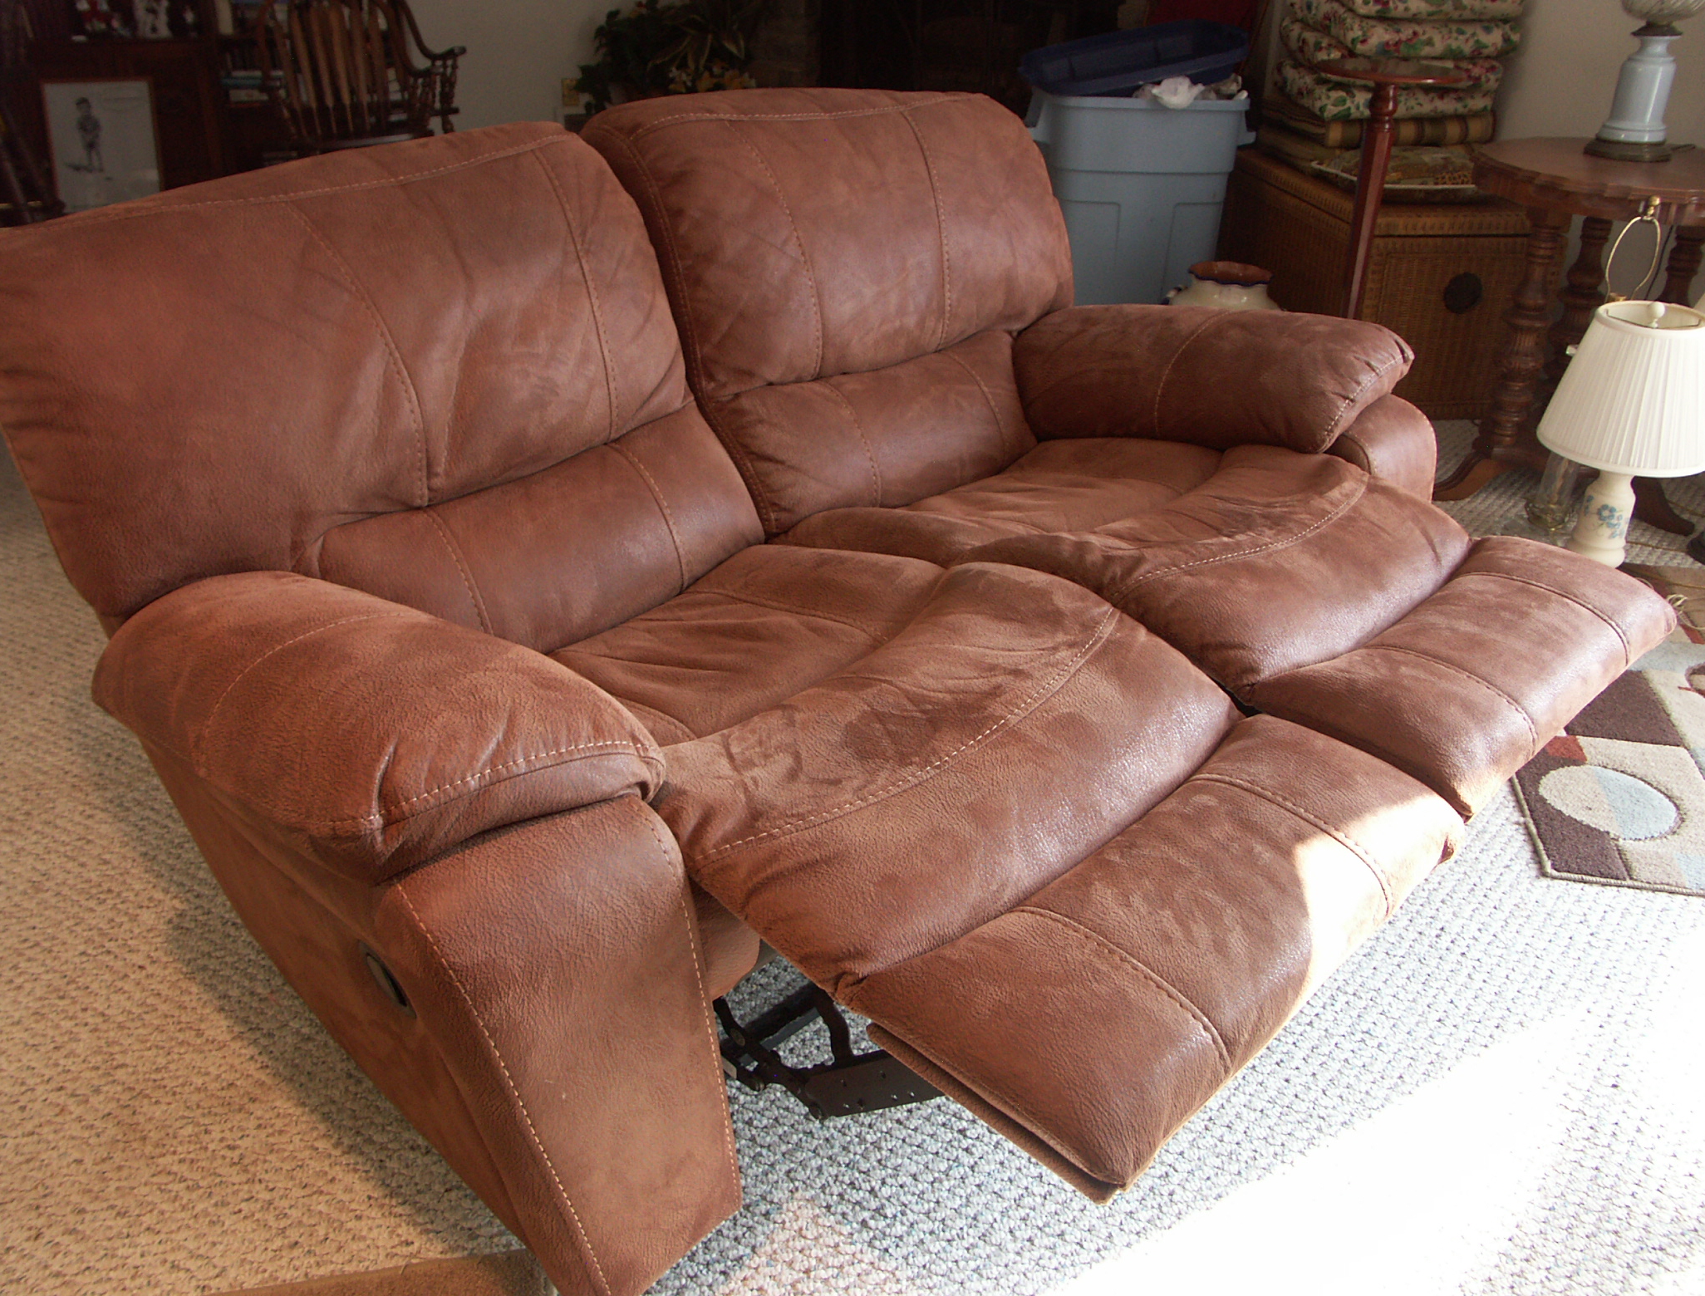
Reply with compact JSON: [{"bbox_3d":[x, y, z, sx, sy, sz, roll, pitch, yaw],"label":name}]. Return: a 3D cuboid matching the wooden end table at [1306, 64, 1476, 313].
[{"bbox_3d":[1.045,-0.720,2.930,0.310,0.910,0.310,0,30,0],"label":"wooden end table"}]

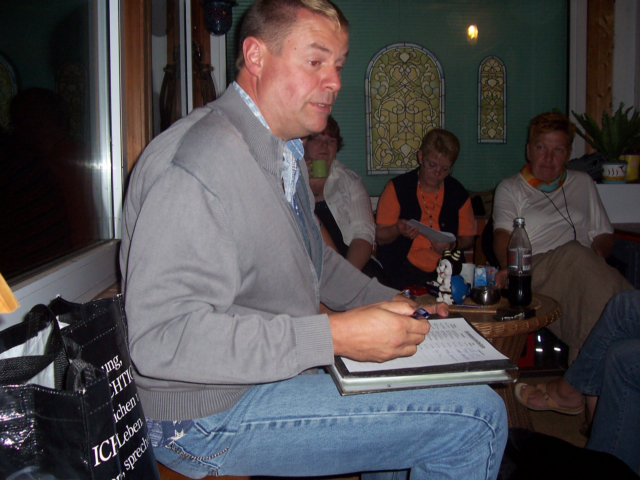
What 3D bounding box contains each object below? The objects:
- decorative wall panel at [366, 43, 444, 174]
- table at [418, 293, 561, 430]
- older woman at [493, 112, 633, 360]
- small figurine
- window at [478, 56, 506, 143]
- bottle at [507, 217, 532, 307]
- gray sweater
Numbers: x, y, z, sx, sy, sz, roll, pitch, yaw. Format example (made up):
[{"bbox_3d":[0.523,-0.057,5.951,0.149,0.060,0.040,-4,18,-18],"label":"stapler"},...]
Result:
[{"bbox_3d":[0.408,-0.628,3.000,0.370,0.630,0.020,-1,4,0],"label":"decorative wall panel"},{"bbox_3d":[0.392,0.454,1.722,0.530,0.560,0.530,-1,4,0],"label":"table"},{"bbox_3d":[0.830,0.140,2.180,0.560,1.140,0.850,0,5,16],"label":"older woman"},{"bbox_3d":[0.356,0.099,1.700,0.088,0.148,0.080,-3,5,-30],"label":"small figurine"},{"bbox_3d":[0.823,-0.670,3.000,0.135,0.410,0.020,-1,4,0],"label":"window"},{"bbox_3d":[0.543,0.059,1.710,0.068,0.242,0.068,-1,4,0],"label":"bottle"},{"bbox_3d":[-0.103,0.019,1.130,0.520,0.620,0.520,-1,4,-1],"label":"gray sweater"}]

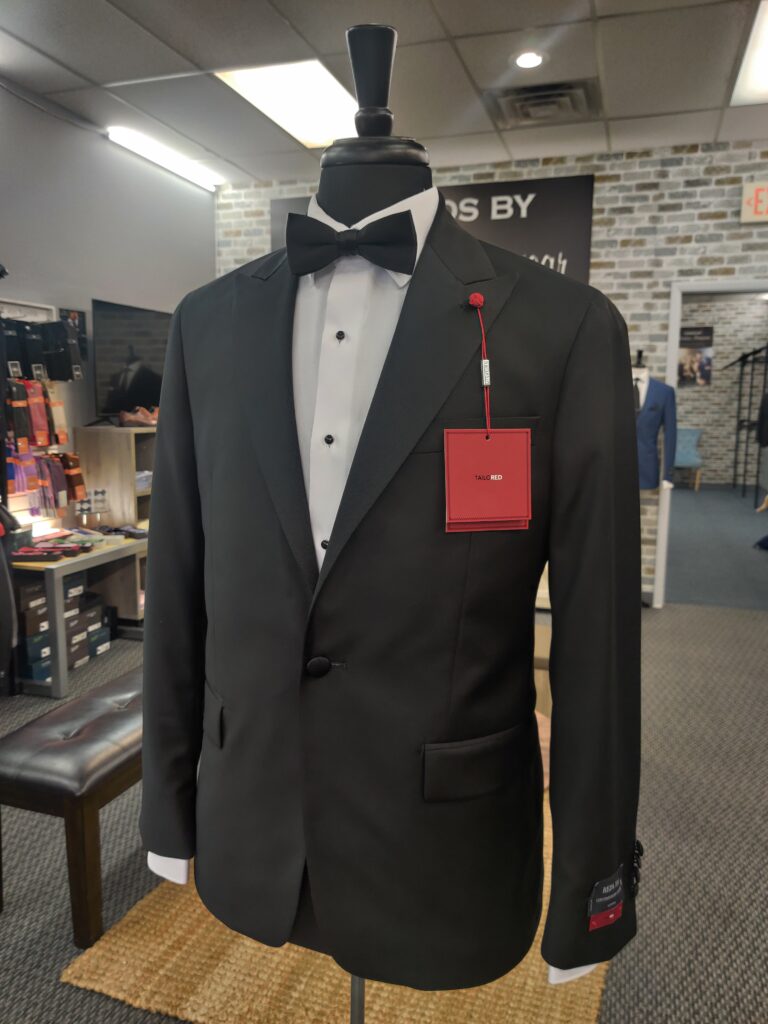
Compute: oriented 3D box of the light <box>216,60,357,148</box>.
[{"bbox_3d":[-0.370,-2.222,4.382,0.600,0.060,1.200,3,8,17],"label":"light"}]

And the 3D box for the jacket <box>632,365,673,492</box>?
[{"bbox_3d":[1.578,-0.513,5.005,0.480,0.710,0.280,3,8,17],"label":"jacket"}]

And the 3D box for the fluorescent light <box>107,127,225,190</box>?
[{"bbox_3d":[-1.388,-2.305,5.292,0.120,0.075,1.220,3,8,17],"label":"fluorescent light"}]

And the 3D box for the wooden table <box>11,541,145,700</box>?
[{"bbox_3d":[-1.619,0.478,4.162,0.585,0.620,0.940,3,8,17],"label":"wooden table"}]

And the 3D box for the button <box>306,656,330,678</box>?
[{"bbox_3d":[-0.061,0.145,0.743,0.021,0.019,0.008,3,8,17],"label":"button"}]

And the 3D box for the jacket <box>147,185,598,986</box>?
[{"bbox_3d":[-0.019,0.057,0.848,0.560,0.765,0.275,3,8,17],"label":"jacket"}]

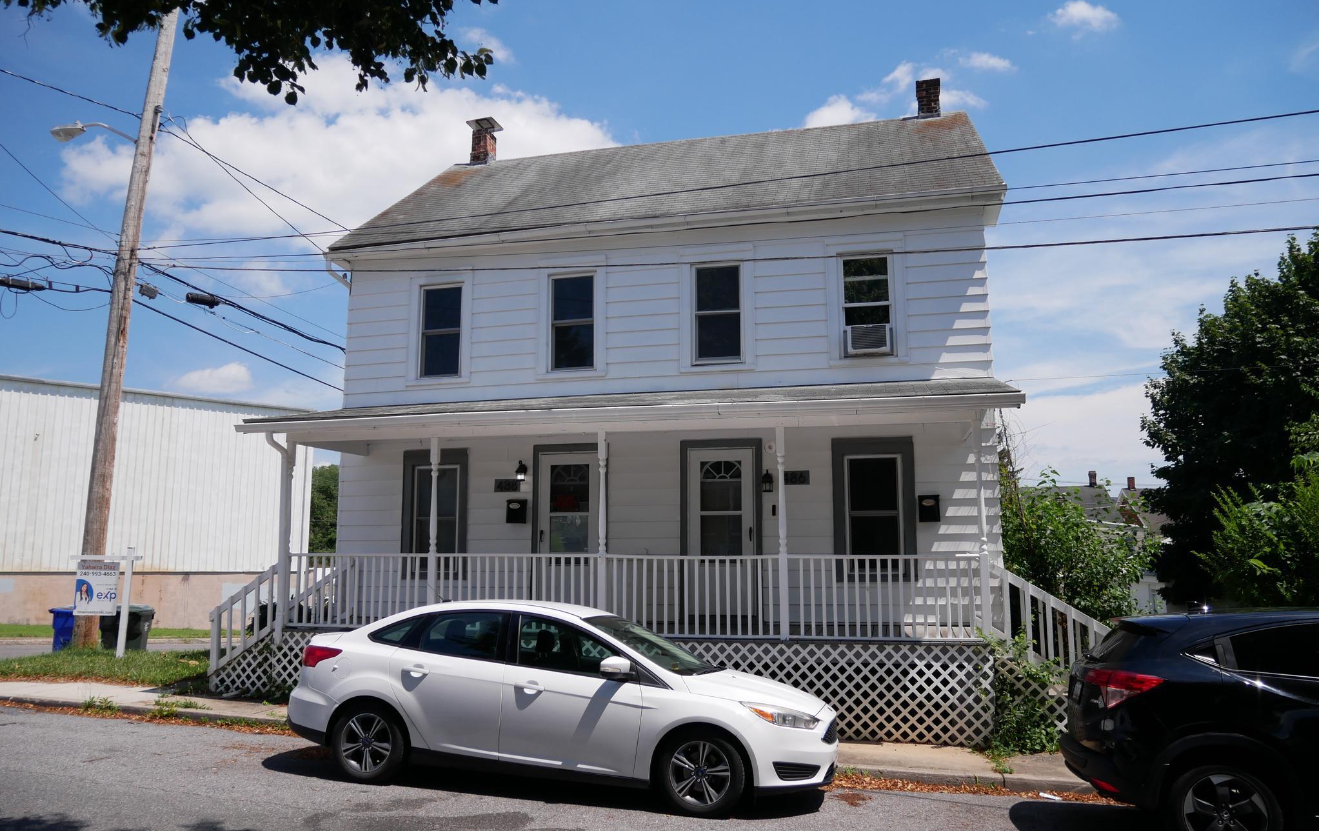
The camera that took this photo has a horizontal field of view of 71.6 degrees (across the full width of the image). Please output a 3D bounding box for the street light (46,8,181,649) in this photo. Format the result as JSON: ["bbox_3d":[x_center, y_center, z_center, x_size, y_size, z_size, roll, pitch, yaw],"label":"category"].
[{"bbox_3d":[-9.180,-1.700,14.626,2.050,10.550,0.360,0,-7,14],"label":"street light"}]

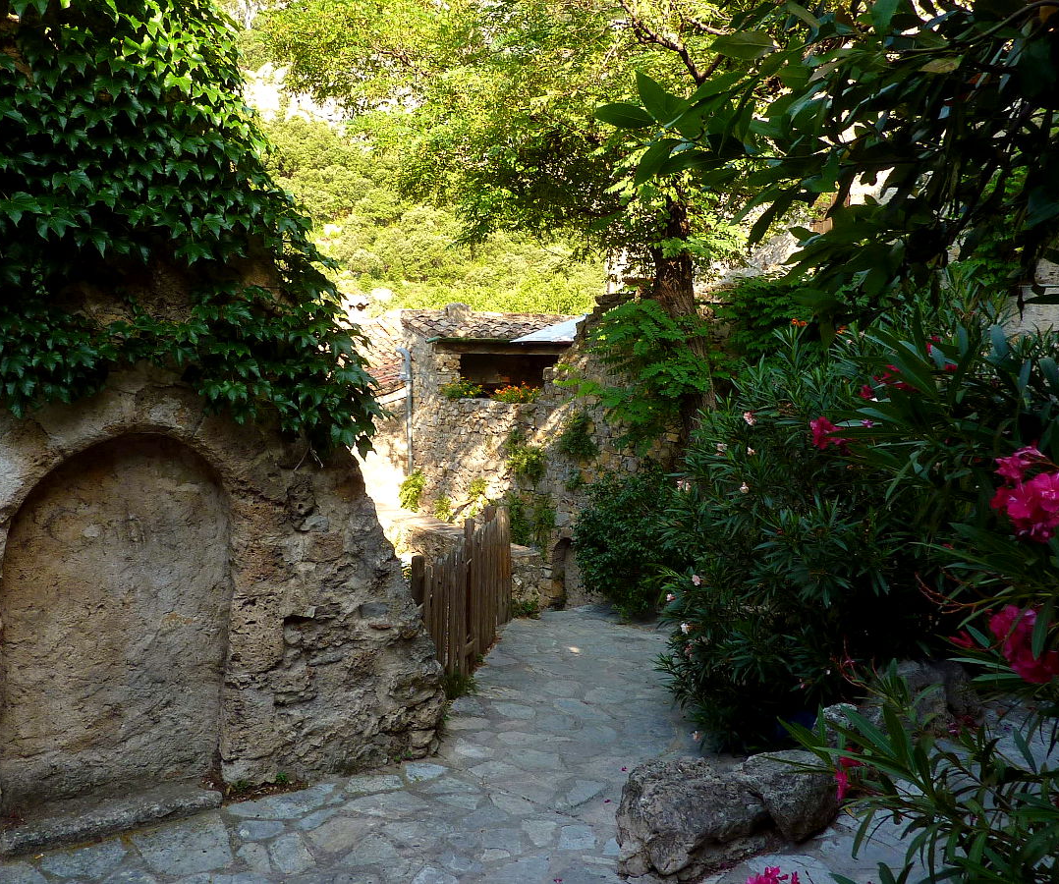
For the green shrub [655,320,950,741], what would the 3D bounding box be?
[{"bbox_3d":[1.780,0.500,5.500,1.850,2.450,1.700,0,-1,6],"label":"green shrub"}]

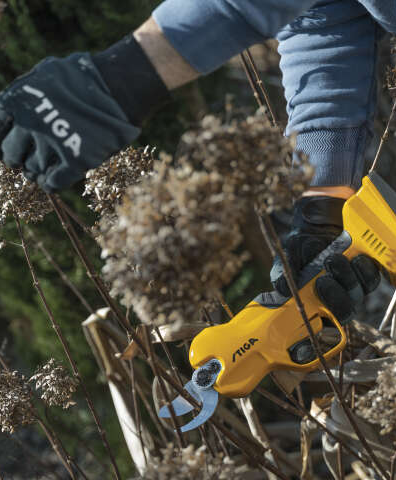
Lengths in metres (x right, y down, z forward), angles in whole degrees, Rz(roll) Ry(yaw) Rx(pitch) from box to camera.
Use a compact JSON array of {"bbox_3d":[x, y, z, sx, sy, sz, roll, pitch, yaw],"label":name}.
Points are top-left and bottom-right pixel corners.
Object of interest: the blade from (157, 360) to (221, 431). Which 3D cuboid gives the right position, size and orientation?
[{"bbox_3d":[-0.003,0.151,1.770,0.042,0.083,0.016,33,-3,0],"label":"blade"}]

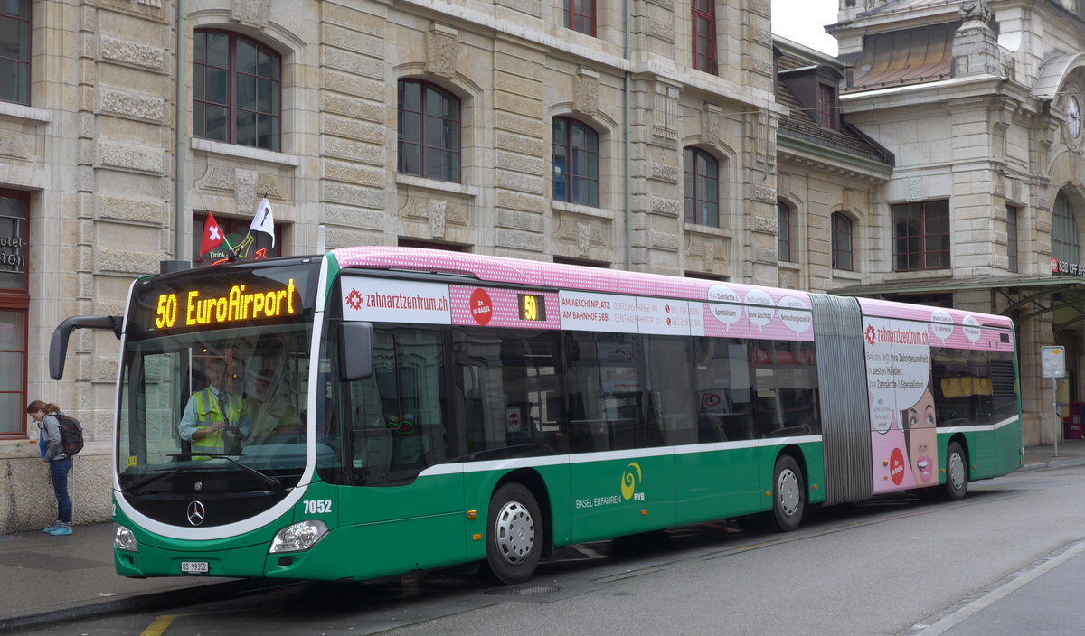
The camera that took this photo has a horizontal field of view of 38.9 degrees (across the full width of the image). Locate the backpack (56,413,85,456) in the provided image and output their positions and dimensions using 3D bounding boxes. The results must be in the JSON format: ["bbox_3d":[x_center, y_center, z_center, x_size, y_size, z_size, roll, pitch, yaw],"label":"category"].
[{"bbox_3d":[-5.402,1.334,17.631,0.260,0.480,0.310,-7,0,-17],"label":"backpack"}]

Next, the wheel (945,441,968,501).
[{"bbox_3d":[6.313,2.373,23.900,0.300,0.950,0.950,-2,-3,35],"label":"wheel"}]

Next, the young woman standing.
[{"bbox_3d":[-5.909,1.793,18.400,0.540,1.600,0.450,0,-3,-16],"label":"young woman standing"}]

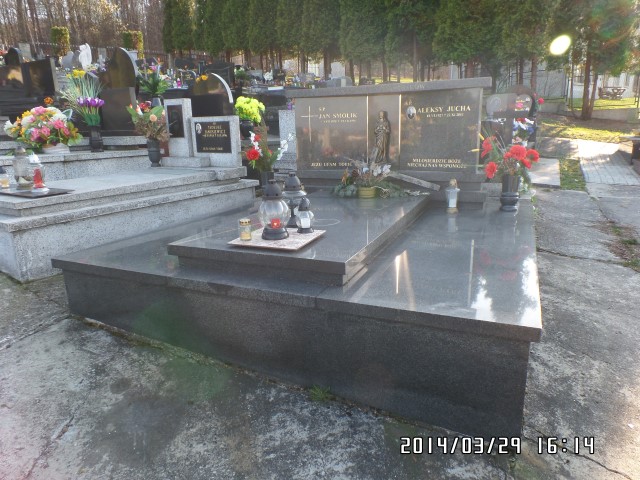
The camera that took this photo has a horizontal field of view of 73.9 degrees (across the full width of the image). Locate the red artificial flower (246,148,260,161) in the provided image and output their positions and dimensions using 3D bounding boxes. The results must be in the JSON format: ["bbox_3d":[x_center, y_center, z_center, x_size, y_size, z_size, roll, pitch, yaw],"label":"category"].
[{"bbox_3d":[-0.540,-0.700,3.450,0.105,0.095,0.080,-4,13,-8],"label":"red artificial flower"}]

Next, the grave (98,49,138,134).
[{"bbox_3d":[-2.420,-1.760,5.120,0.560,1.000,0.220,5,14,25],"label":"grave"}]

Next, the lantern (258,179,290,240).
[{"bbox_3d":[-0.245,-0.168,2.308,0.166,0.316,0.166,-2,14,0],"label":"lantern"}]

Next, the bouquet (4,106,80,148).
[{"bbox_3d":[-2.480,-1.020,3.860,0.570,0.430,0.430,-10,15,-31],"label":"bouquet"}]

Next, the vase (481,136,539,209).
[{"bbox_3d":[1.550,-0.548,3.475,0.440,0.602,0.352,5,16,25],"label":"vase"}]

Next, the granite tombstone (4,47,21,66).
[{"bbox_3d":[-9.031,-5.321,12.500,0.620,0.750,0.140,5,16,25],"label":"granite tombstone"}]

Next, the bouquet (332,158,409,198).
[{"bbox_3d":[0.434,-0.554,3.784,0.674,0.325,0.348,5,16,25],"label":"bouquet"}]

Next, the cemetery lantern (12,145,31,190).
[{"bbox_3d":[-2.160,-0.530,3.100,0.125,0.325,0.125,-10,16,-33],"label":"cemetery lantern"}]

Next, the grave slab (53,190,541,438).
[{"bbox_3d":[0.150,0.058,3.176,2.579,0.543,2.647,5,16,25],"label":"grave slab"}]

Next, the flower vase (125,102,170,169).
[{"bbox_3d":[-1.945,-1.199,4.830,0.420,0.700,0.380,-7,14,-20],"label":"flower vase"}]

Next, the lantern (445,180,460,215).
[{"bbox_3d":[1.073,-0.356,3.446,0.118,0.279,0.118,5,16,25],"label":"lantern"}]

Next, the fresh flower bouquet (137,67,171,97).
[{"bbox_3d":[-2.380,-2.260,6.100,0.420,0.380,0.380,-6,14,-19],"label":"fresh flower bouquet"}]

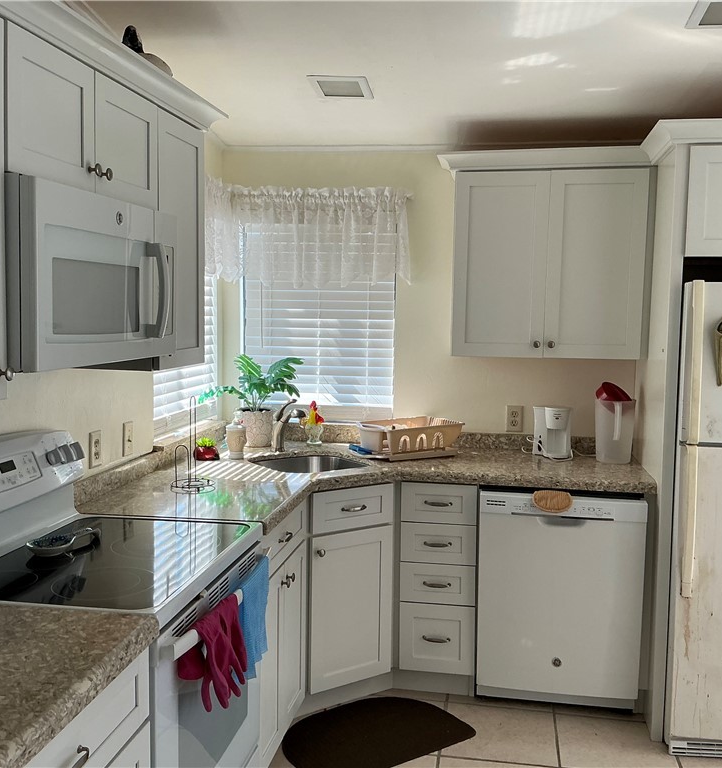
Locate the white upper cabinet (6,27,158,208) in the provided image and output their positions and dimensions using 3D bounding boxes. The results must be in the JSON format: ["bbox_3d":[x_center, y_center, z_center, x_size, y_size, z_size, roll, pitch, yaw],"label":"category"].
[{"bbox_3d":[-0.798,-0.614,2.042,0.309,0.299,0.741,2,5,10],"label":"white upper cabinet"}]

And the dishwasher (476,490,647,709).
[{"bbox_3d":[0.814,0.809,3.471,0.605,0.824,0.600,2,5,10],"label":"dishwasher"}]

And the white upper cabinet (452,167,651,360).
[{"bbox_3d":[0.789,-0.496,3.500,0.769,0.753,0.324,2,5,10],"label":"white upper cabinet"}]

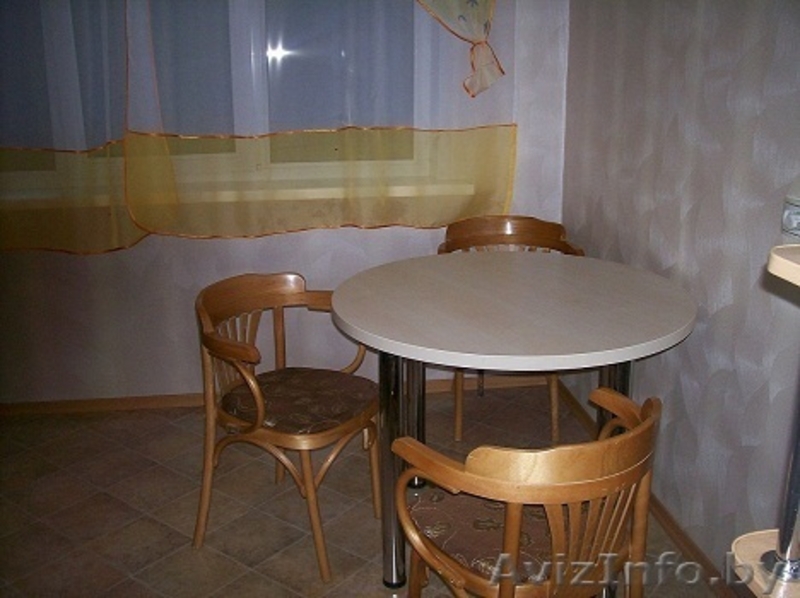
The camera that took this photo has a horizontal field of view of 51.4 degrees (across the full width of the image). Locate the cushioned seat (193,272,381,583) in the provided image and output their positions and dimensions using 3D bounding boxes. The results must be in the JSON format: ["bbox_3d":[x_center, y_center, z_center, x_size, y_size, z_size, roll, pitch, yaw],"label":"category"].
[{"bbox_3d":[-0.314,0.341,2.425,0.495,0.775,0.540,8,19,27],"label":"cushioned seat"}]

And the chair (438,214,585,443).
[{"bbox_3d":[0.403,0.102,3.181,0.540,0.775,0.495,0,17,2],"label":"chair"}]

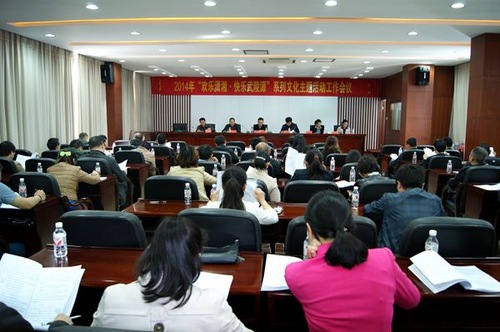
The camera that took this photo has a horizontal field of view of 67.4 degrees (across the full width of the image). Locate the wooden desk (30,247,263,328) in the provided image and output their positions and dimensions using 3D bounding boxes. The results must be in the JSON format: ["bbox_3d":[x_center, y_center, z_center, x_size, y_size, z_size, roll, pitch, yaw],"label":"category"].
[{"bbox_3d":[-0.560,0.866,1.915,1.240,0.750,0.480,1,7,4],"label":"wooden desk"}]

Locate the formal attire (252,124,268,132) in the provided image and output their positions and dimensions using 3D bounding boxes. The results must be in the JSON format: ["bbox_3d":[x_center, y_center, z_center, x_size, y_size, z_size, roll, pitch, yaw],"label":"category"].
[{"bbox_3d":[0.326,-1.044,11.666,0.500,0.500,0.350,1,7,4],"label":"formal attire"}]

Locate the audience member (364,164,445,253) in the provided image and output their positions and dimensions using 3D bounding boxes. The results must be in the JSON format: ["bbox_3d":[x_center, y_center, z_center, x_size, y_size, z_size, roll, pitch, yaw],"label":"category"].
[{"bbox_3d":[1.113,0.576,2.750,0.550,1.160,0.680,1,6,-1],"label":"audience member"}]

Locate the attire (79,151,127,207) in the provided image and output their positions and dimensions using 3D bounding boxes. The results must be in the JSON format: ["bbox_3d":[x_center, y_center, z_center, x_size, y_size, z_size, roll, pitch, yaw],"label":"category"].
[{"bbox_3d":[-2.040,0.193,5.250,0.500,0.780,0.500,2,7,9],"label":"attire"}]

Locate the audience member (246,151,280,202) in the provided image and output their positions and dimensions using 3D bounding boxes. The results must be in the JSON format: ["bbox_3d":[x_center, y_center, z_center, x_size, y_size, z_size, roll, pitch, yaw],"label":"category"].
[{"bbox_3d":[0.156,0.435,4.505,0.480,1.210,0.720,1,7,6],"label":"audience member"}]

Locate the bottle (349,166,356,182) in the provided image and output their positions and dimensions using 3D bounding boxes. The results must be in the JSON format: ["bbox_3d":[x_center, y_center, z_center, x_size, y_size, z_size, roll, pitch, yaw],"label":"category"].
[{"bbox_3d":[1.213,0.103,4.420,0.066,0.190,0.066,1,7,4],"label":"bottle"}]

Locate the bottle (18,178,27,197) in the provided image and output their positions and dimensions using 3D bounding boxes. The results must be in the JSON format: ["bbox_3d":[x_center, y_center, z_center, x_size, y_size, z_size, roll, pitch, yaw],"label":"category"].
[{"bbox_3d":[-2.167,0.211,3.570,0.066,0.190,0.066,1,7,4],"label":"bottle"}]

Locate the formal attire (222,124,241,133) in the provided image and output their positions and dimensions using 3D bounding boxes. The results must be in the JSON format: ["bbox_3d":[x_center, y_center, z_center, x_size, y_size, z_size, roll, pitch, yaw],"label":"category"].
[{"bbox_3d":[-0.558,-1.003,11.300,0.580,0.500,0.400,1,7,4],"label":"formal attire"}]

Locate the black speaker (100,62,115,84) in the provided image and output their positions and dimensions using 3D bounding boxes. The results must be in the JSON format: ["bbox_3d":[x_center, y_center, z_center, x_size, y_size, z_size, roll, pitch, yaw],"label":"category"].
[{"bbox_3d":[-3.417,-2.215,8.998,0.290,0.480,0.290,0,12,4],"label":"black speaker"}]

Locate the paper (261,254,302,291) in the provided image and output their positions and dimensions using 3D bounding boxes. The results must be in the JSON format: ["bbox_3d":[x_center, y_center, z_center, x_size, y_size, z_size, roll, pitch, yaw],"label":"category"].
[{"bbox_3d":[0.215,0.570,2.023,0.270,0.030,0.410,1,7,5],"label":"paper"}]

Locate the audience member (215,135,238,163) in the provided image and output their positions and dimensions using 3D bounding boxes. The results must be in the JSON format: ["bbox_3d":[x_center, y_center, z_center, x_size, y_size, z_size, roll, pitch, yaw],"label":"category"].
[{"bbox_3d":[-0.471,0.004,7.003,0.500,1.180,0.680,1,7,4],"label":"audience member"}]

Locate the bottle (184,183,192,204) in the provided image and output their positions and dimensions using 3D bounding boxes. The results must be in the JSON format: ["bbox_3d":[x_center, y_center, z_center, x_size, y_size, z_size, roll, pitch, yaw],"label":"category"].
[{"bbox_3d":[-0.618,0.276,3.751,0.063,0.207,0.063,0,7,4],"label":"bottle"}]

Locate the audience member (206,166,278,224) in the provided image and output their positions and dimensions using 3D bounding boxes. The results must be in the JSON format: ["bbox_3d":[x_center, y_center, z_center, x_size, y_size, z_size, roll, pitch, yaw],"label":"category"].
[{"bbox_3d":[-0.046,0.571,2.722,0.530,1.140,0.720,1,7,4],"label":"audience member"}]

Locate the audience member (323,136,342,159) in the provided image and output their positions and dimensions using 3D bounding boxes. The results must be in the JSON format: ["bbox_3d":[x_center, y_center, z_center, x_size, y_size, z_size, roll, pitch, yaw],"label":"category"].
[{"bbox_3d":[1.622,0.063,7.361,0.470,1.250,0.700,1,7,6],"label":"audience member"}]

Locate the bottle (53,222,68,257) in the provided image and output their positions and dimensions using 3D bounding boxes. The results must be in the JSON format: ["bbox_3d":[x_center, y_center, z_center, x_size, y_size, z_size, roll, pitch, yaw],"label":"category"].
[{"bbox_3d":[-0.987,0.388,1.950,0.066,0.190,0.066,1,7,4],"label":"bottle"}]

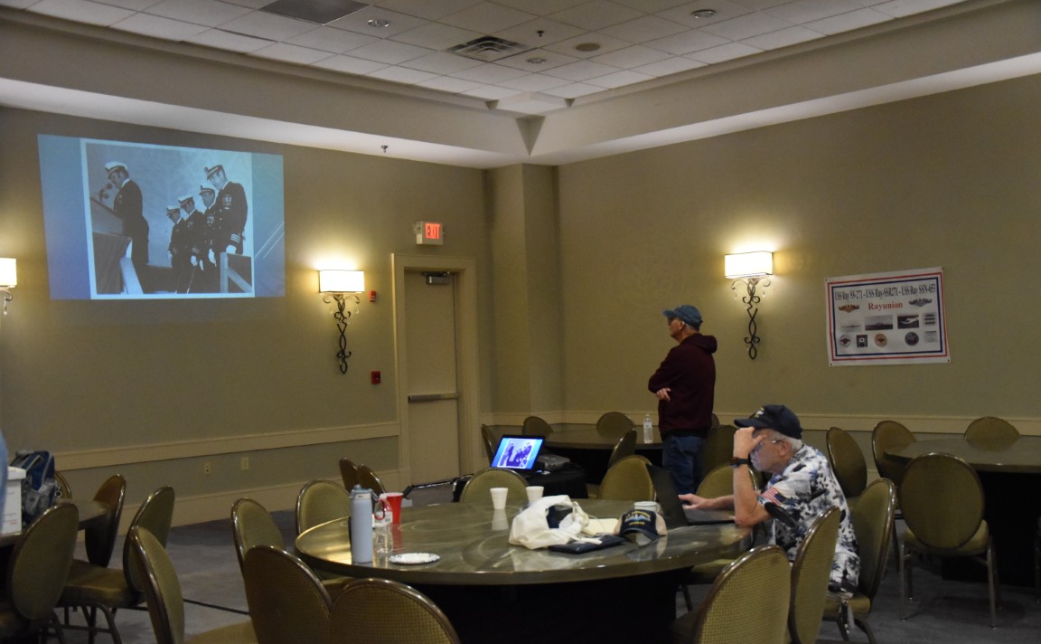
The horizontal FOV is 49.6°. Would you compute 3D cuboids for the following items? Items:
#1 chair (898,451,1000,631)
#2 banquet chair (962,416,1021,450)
[{"bbox_3d":[2.294,1.114,6.055,0.455,0.875,0.550,-3,-2,26],"label":"chair"},{"bbox_3d":[3.428,1.140,8.048,0.470,0.890,0.610,-2,-2,12],"label":"banquet chair"}]

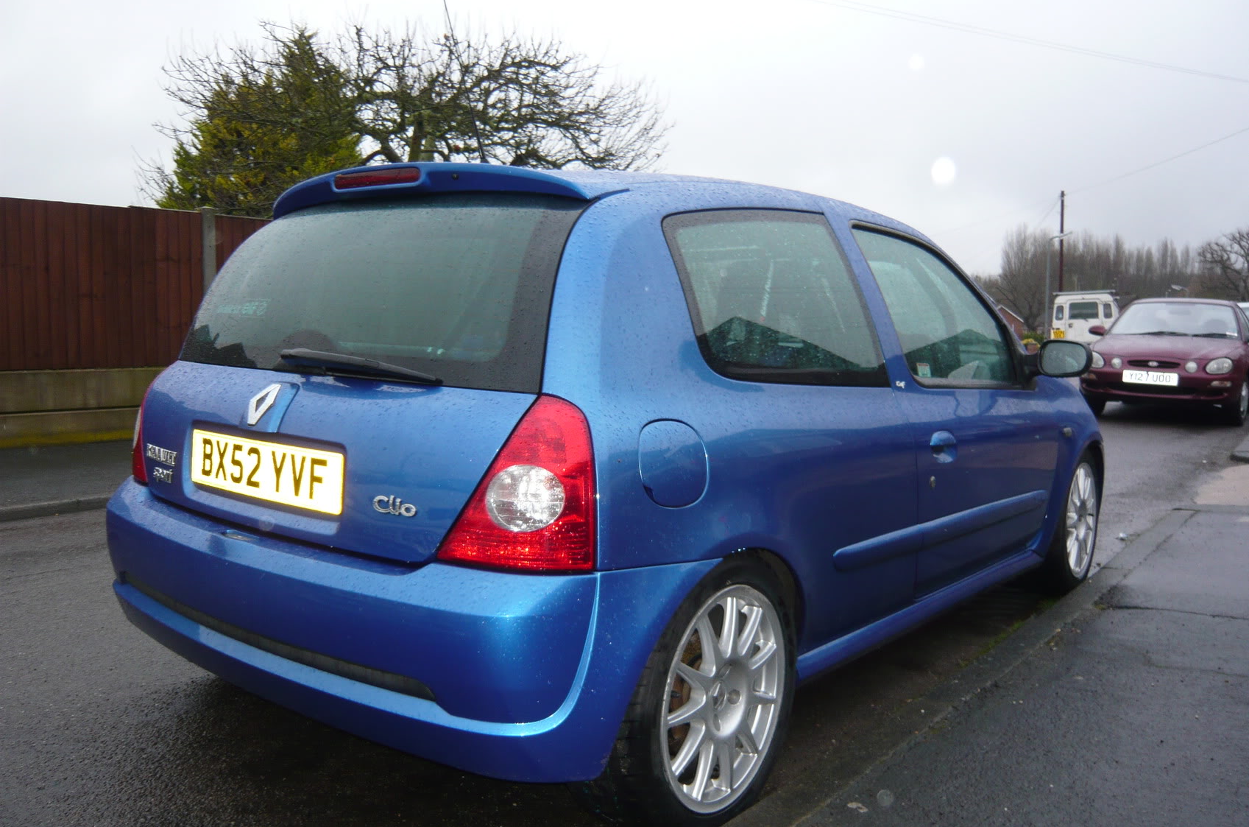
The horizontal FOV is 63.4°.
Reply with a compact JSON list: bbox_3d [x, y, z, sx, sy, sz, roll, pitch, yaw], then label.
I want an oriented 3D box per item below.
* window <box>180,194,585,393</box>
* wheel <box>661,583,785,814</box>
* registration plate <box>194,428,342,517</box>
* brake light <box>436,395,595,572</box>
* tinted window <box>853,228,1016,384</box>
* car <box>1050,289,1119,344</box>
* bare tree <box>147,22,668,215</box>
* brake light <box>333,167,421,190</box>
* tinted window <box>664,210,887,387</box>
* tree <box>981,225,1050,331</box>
[{"bbox_3d":[-0.564,-0.261,2.133,1.200,0.475,0.100,6,-28,38],"label":"window"},{"bbox_3d":[0.136,0.546,2.020,0.180,0.440,0.440,6,7,38],"label":"wheel"},{"bbox_3d":[-0.714,0.109,1.990,0.520,0.111,0.015,6,3,38],"label":"registration plate"},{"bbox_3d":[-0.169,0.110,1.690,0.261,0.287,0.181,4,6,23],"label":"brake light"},{"bbox_3d":[0.910,-0.286,2.881,0.060,0.450,0.900,-20,-9,38],"label":"tinted window"},{"bbox_3d":[13.900,-2.500,30.400,1.750,2.080,4.300,3,4,27],"label":"car"},{"bbox_3d":[-2.970,-2.700,13.800,7.000,5.200,6.200,0,4,-12],"label":"bare tree"},{"bbox_3d":[-0.519,-0.499,2.159,0.280,0.038,0.040,6,7,38],"label":"brake light"},{"bbox_3d":[0.363,-0.254,2.212,0.060,0.440,0.730,-20,-10,40],"label":"tinted window"},{"bbox_3d":[32.879,-10.800,85.000,5.800,10.000,5.800,2,4,21],"label":"tree"}]

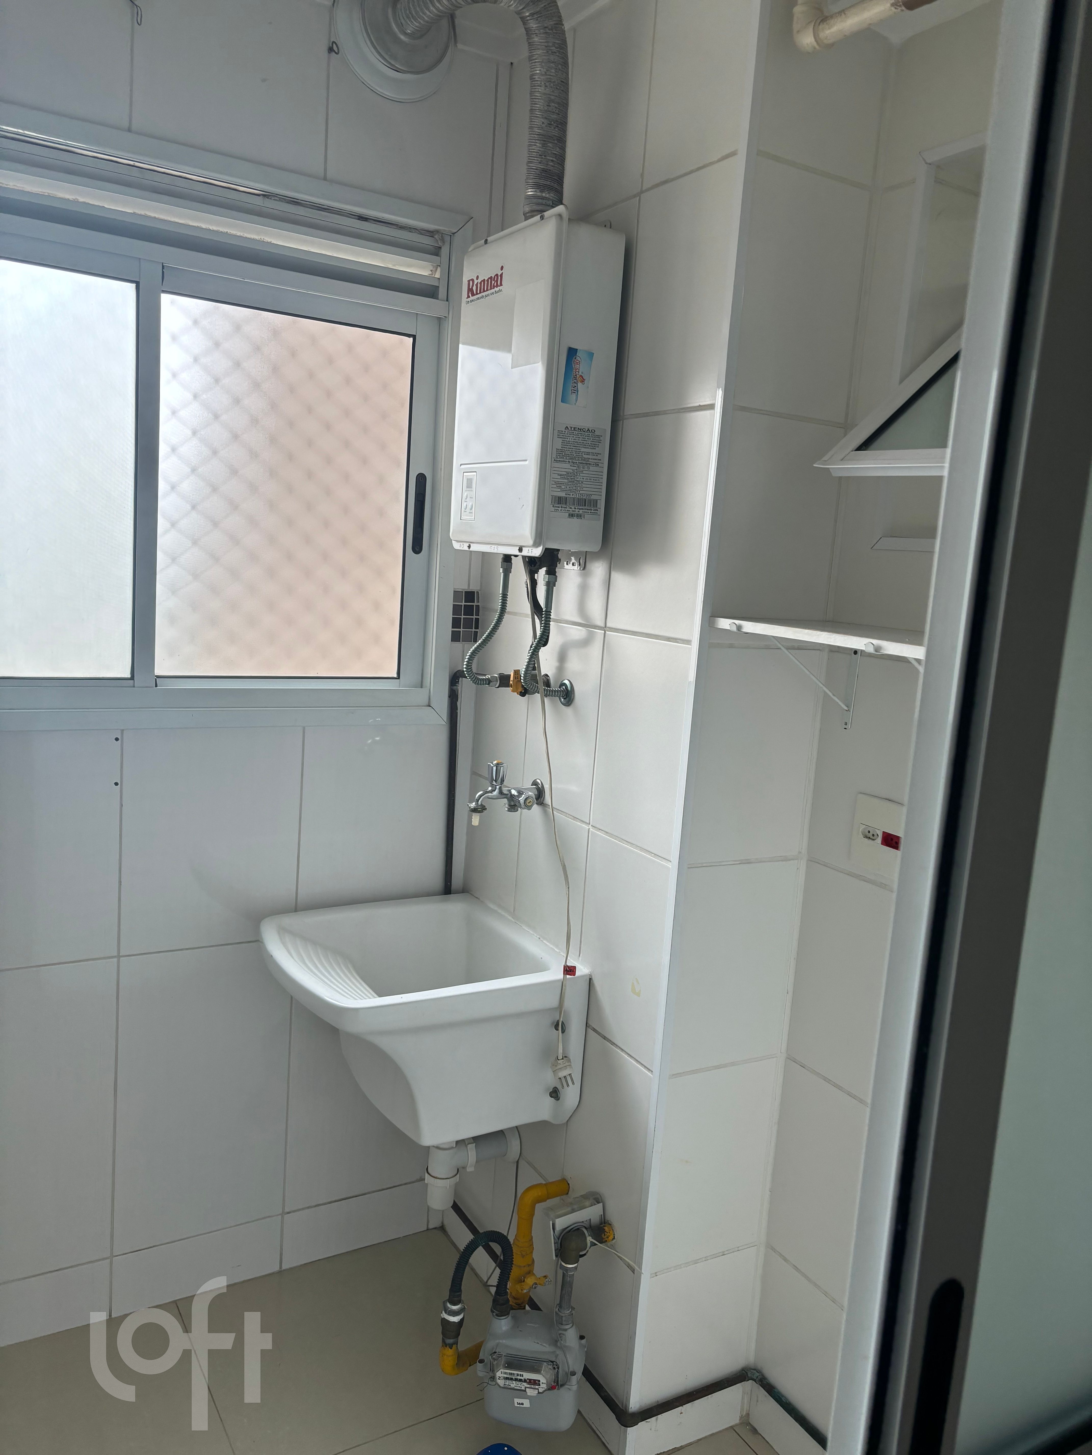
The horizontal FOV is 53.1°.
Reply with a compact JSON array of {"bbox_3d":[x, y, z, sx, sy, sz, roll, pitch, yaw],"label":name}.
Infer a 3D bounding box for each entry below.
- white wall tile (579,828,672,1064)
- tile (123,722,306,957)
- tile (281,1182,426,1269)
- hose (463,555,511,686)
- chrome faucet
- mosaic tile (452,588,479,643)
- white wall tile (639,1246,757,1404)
[{"bbox_3d":[0.130,0.371,1.844,0.010,0.350,0.240,-1,10,-30],"label":"white wall tile"},{"bbox_3d":[-0.636,0.210,2.078,0.329,0.425,0.012,-1,10,-30],"label":"tile"},{"bbox_3d":[-0.410,1.077,2.378,0.330,0.126,0.012,-1,10,-30],"label":"tile"},{"bbox_3d":[-0.104,-0.195,1.989,0.079,0.234,0.052,-1,10,-30],"label":"hose"},{"bbox_3d":[-0.067,0.118,2.018,0.145,0.112,0.075,-1,10,-30],"label":"chrome faucet"},{"bbox_3d":[-0.167,-0.231,2.265,0.066,0.110,0.010,-1,10,-30],"label":"mosaic tile"},{"bbox_3d":[0.268,1.053,1.926,0.263,0.252,0.010,-1,10,-30],"label":"white wall tile"}]

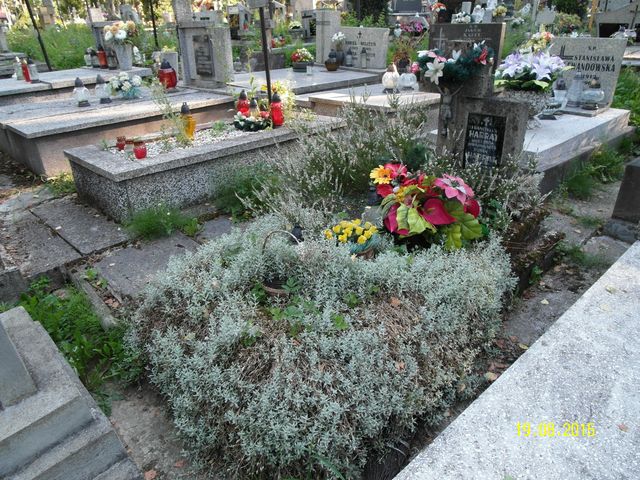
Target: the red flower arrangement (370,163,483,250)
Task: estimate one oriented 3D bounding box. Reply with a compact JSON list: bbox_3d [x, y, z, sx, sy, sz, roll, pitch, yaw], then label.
[{"bbox_3d":[0.508,-0.184,2.080,0.520,0.320,0.420,10,28,18],"label":"red flower arrangement"}]

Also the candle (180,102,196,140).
[{"bbox_3d":[-1.052,-0.956,3.551,0.098,0.282,0.098,21,34,33],"label":"candle"}]

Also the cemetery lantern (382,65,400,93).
[{"bbox_3d":[0.739,-1.657,4.552,0.175,0.260,0.175,-2,27,0],"label":"cemetery lantern"}]

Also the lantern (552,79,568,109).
[{"bbox_3d":[2.198,-1.330,4.055,0.140,0.270,0.140,-2,27,0],"label":"lantern"}]

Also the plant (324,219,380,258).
[{"bbox_3d":[0.126,0.002,1.725,0.220,0.180,0.210,-2,27,0],"label":"plant"}]

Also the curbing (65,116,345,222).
[{"bbox_3d":[-0.794,-0.752,3.872,0.773,0.347,2.341,23,34,37],"label":"curbing"}]

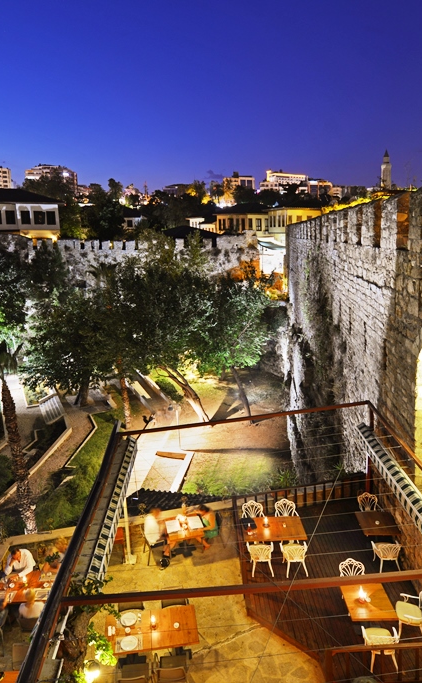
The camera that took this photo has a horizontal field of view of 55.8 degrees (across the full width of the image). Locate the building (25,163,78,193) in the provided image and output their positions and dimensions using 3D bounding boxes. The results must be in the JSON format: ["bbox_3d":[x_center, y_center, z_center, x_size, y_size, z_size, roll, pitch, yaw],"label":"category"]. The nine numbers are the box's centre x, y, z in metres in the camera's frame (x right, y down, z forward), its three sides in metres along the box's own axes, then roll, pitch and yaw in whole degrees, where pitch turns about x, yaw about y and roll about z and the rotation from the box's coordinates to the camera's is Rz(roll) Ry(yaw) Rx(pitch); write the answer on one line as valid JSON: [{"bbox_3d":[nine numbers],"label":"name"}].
[{"bbox_3d":[-90.667,-89.819,225.000,18.000,20.000,21.000,2,14,15],"label":"building"}]

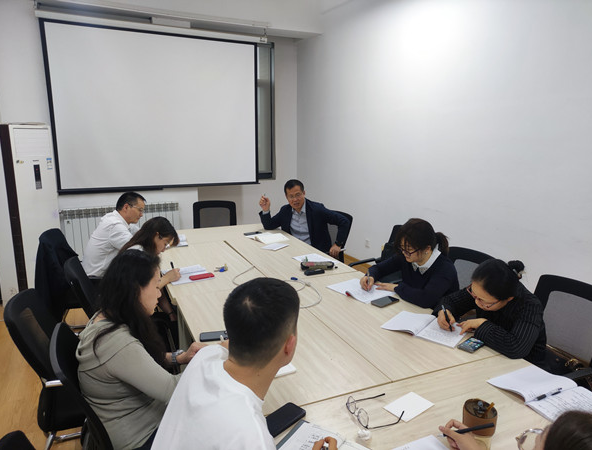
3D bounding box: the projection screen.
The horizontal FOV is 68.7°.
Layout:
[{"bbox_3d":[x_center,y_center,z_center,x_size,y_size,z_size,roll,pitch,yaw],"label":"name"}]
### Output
[{"bbox_3d":[-1.942,-1.639,6.335,2.910,2.200,0.060,-5,13,-24],"label":"projection screen"}]

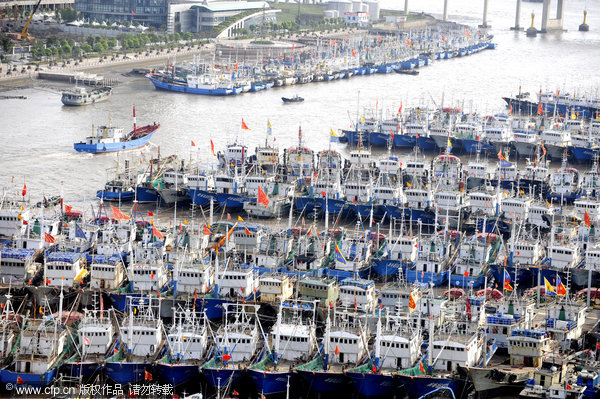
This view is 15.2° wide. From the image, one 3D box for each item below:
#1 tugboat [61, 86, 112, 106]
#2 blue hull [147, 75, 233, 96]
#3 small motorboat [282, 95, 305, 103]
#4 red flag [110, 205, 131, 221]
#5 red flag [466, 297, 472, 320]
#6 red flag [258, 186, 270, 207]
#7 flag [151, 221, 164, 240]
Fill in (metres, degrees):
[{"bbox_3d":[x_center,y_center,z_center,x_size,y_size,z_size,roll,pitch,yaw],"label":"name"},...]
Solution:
[{"bbox_3d":[-67.880,-33.090,716.090,6.000,4.800,18.500,5,10,30],"label":"tugboat"},{"bbox_3d":[-36.710,-38.140,748.430,30.000,5.000,6.200,5,10,30],"label":"blue hull"},{"bbox_3d":[-2.080,-32.420,720.960,6.500,2.000,2.000,-2,9,-15],"label":"small motorboat"},{"bbox_3d":[-34.170,2.470,428.000,3.700,3.000,0.500,-2,9,-10],"label":"red flag"},{"bbox_3d":[25.560,16.470,339.000,1.000,3.400,0.500,-2,9,-15],"label":"red flag"},{"bbox_3d":[-6.790,-0.570,430.000,2.300,3.700,0.500,-2,9,-10],"label":"red flag"},{"bbox_3d":[-26.940,5.860,425.000,2.600,3.600,0.500,-2,9,-10],"label":"flag"}]

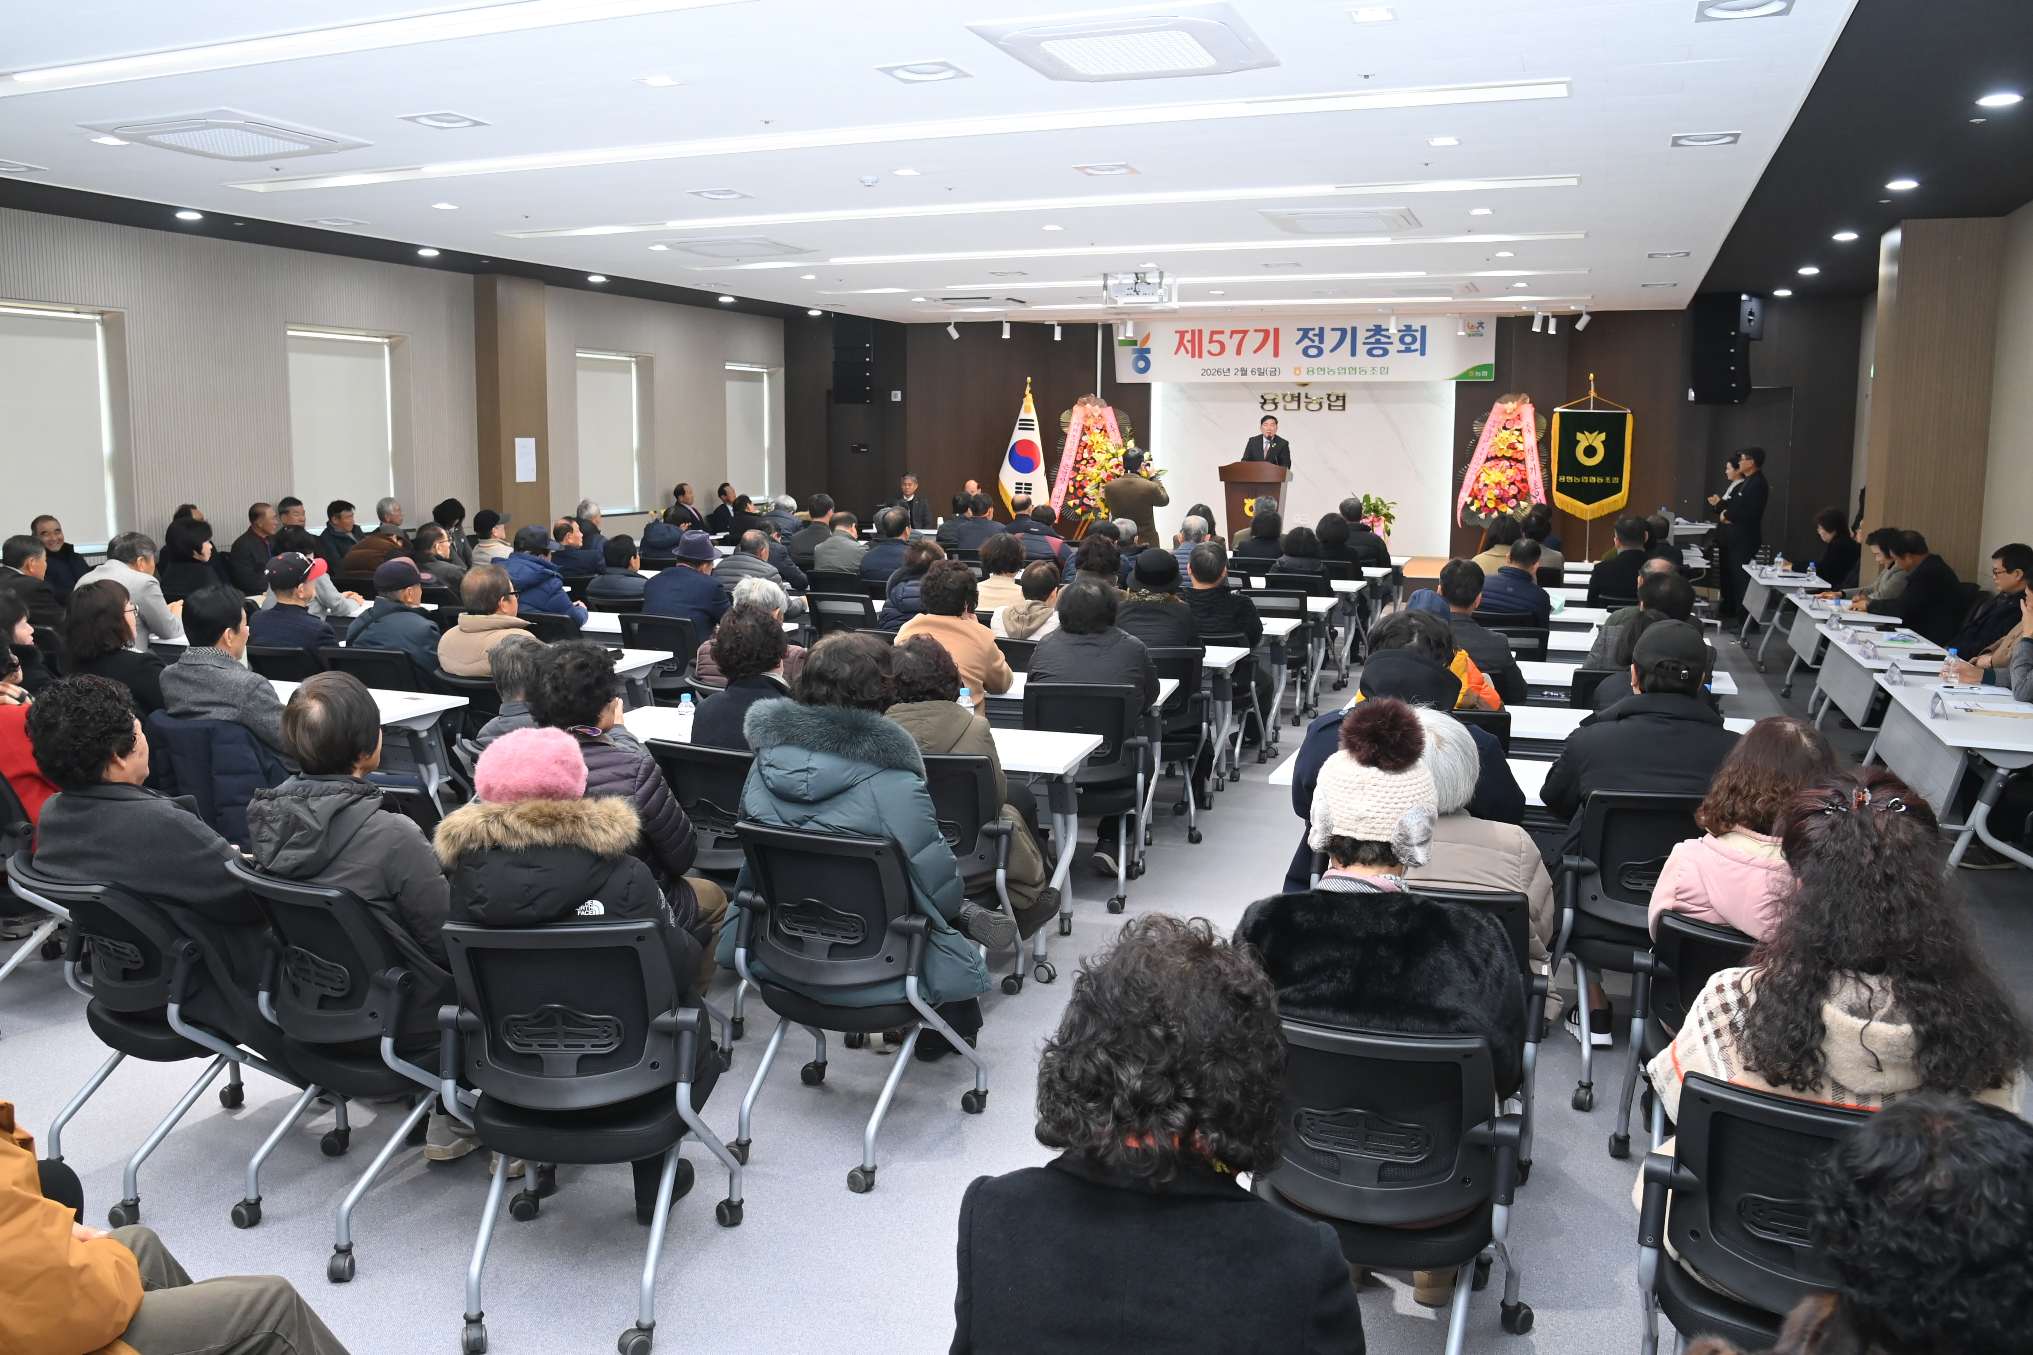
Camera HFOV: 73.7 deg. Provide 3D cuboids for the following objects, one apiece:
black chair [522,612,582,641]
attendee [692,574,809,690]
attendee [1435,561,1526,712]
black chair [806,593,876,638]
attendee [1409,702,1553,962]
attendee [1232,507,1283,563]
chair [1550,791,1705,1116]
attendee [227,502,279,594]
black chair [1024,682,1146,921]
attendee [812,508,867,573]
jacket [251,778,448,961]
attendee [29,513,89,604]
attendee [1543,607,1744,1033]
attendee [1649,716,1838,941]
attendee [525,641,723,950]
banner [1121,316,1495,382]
[{"bbox_3d":[-2.397,0.065,7.189,0.550,0.860,0.570,6,11,24],"label":"black chair"},{"bbox_3d":[-0.906,0.206,5.338,0.480,1.210,0.680,7,12,29],"label":"attendee"},{"bbox_3d":[1.968,0.106,6.034,0.540,1.290,0.800,5,11,25],"label":"attendee"},{"bbox_3d":[-1.024,-0.102,8.276,0.550,0.860,0.570,4,10,15],"label":"black chair"},{"bbox_3d":[1.022,0.618,3.256,0.520,1.210,0.680,5,11,22],"label":"attendee"},{"bbox_3d":[1.888,-0.660,10.261,0.470,1.200,0.680,5,11,22],"label":"attendee"},{"bbox_3d":[1.764,0.721,3.772,0.550,0.840,0.560,3,11,14],"label":"chair"},{"bbox_3d":[-5.109,-0.548,9.555,0.750,1.320,0.520,-1,10,-6],"label":"attendee"},{"bbox_3d":[0.276,0.415,5.405,0.570,0.880,0.560,2,10,7],"label":"black chair"},{"bbox_3d":[-1.140,-0.552,9.645,0.480,1.260,0.720,6,11,24],"label":"attendee"},{"bbox_3d":[-1.447,0.461,3.052,0.530,0.660,0.440,6,11,31],"label":"jacket"},{"bbox_3d":[-5.456,-0.297,7.780,0.750,1.250,0.500,6,11,28],"label":"attendee"},{"bbox_3d":[1.868,0.490,3.986,0.580,1.280,0.800,5,11,23],"label":"attendee"},{"bbox_3d":[1.657,0.687,3.018,0.490,1.230,0.750,5,11,23],"label":"attendee"},{"bbox_3d":[-1.110,0.522,3.734,0.540,1.220,0.800,7,12,31],"label":"attendee"},{"bbox_3d":[3.350,-3.890,16.104,4.520,0.730,0.030,5,11,22],"label":"banner"}]

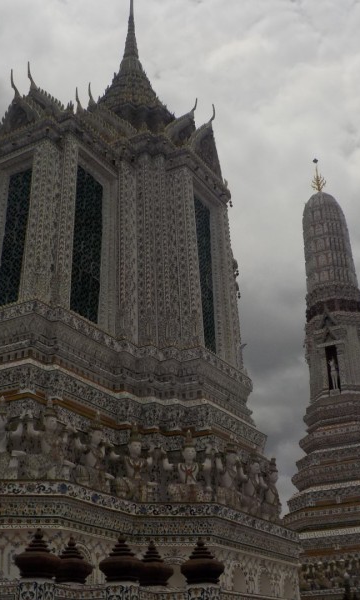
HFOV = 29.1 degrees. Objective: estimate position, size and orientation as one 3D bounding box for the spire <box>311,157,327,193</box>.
[{"bbox_3d":[8.530,-7.715,42.849,0.910,2.560,0.910,-15,-30,27],"label":"spire"}]

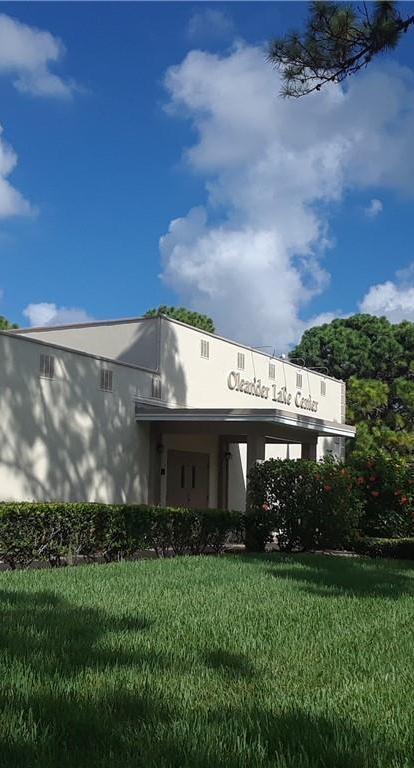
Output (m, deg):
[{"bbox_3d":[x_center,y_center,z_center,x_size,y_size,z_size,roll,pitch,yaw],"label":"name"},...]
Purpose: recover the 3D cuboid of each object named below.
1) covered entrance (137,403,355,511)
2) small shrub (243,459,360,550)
[{"bbox_3d":[0.996,2.315,21.204,3.457,3.080,4.483,-2,-8,29],"label":"covered entrance"},{"bbox_3d":[2.331,2.909,21.438,2.650,2.250,2.000,1,-7,6],"label":"small shrub"}]

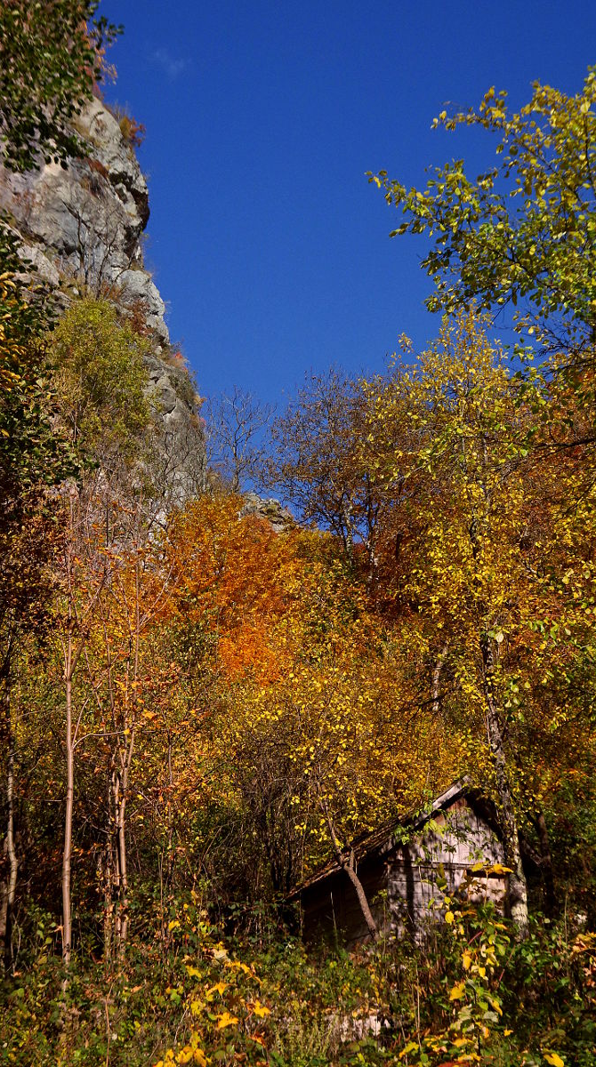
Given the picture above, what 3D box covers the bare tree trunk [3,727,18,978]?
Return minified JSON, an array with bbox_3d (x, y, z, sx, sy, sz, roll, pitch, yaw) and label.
[{"bbox_3d":[-4.763,5.278,24.500,0.220,3.965,0.200,0,-21,0],"label":"bare tree trunk"}]

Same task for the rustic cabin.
[{"bbox_3d":[2.472,7.513,31.570,3.545,3.517,5.738,7,-22,-16],"label":"rustic cabin"}]

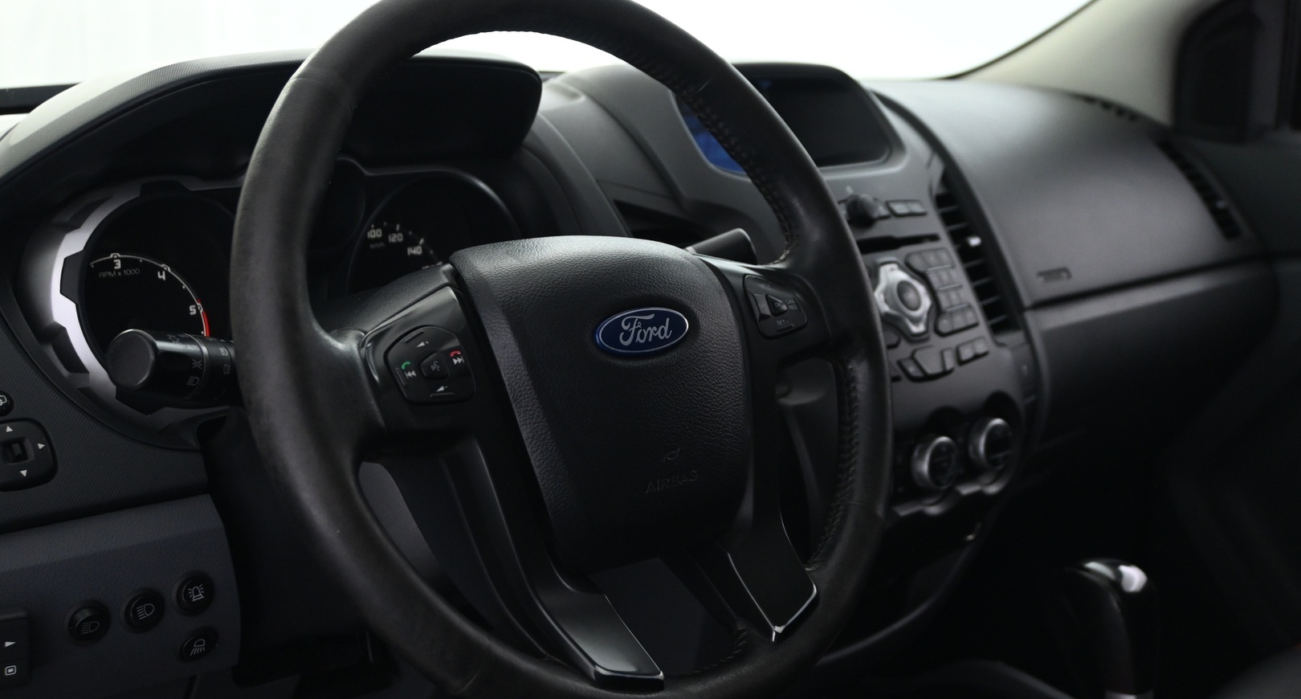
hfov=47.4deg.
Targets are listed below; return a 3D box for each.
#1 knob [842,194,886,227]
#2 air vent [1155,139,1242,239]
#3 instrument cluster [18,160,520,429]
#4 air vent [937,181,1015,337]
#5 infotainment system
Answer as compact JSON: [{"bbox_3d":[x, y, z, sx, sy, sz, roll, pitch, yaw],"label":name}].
[{"bbox_3d":[0.152,-0.100,1.058,0.027,0.026,0.020,-10,-10,-42],"label":"knob"},{"bbox_3d":[0.567,-0.163,1.542,0.040,0.130,0.030,-8,-29,-37],"label":"air vent"},{"bbox_3d":[-0.209,-0.040,0.915,0.345,0.148,0.060,-10,-3,-42],"label":"instrument cluster"},{"bbox_3d":[0.239,-0.070,1.130,0.038,0.122,0.030,-12,-10,-47],"label":"air vent"},{"bbox_3d":[0.098,-0.168,1.095,0.205,0.085,0.035,-10,-5,-42],"label":"infotainment system"}]

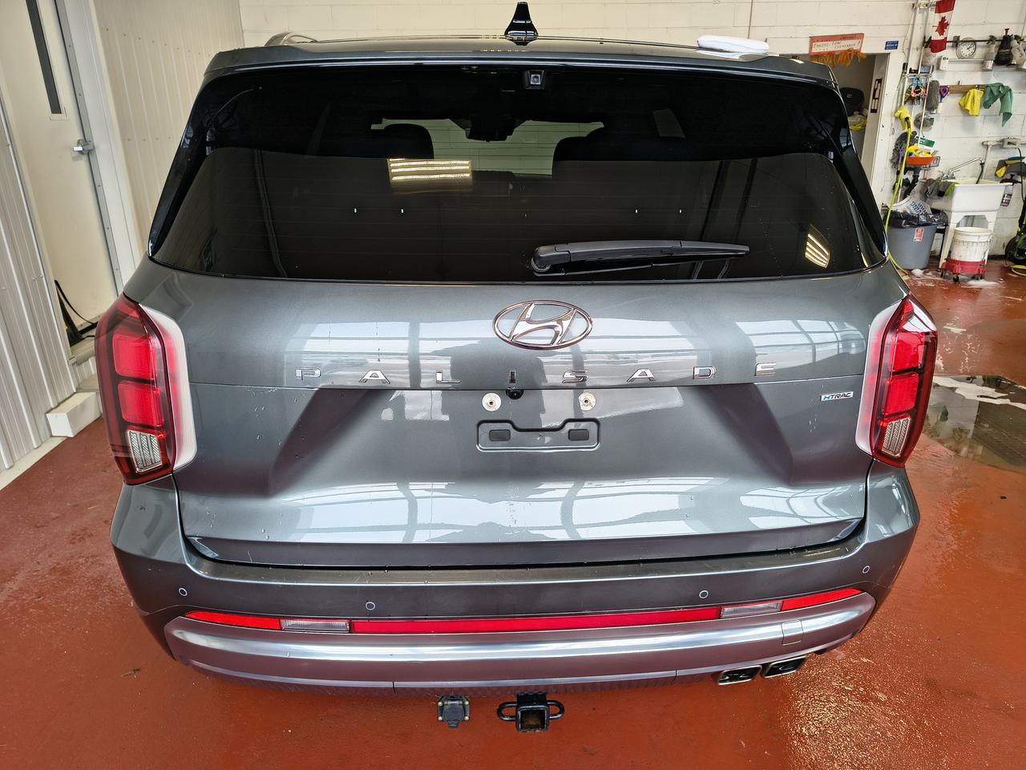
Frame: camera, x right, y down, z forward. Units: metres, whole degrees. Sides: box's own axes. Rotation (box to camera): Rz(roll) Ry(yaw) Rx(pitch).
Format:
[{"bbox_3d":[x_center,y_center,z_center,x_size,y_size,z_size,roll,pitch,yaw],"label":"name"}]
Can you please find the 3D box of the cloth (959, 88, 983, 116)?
[{"bbox_3d":[4.479,-2.760,6.963,0.230,0.250,0.100,-1,20,-2],"label":"cloth"}]

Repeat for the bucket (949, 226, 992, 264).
[{"bbox_3d":[4.289,-1.266,6.688,0.298,0.355,0.298,-1,20,0],"label":"bucket"}]

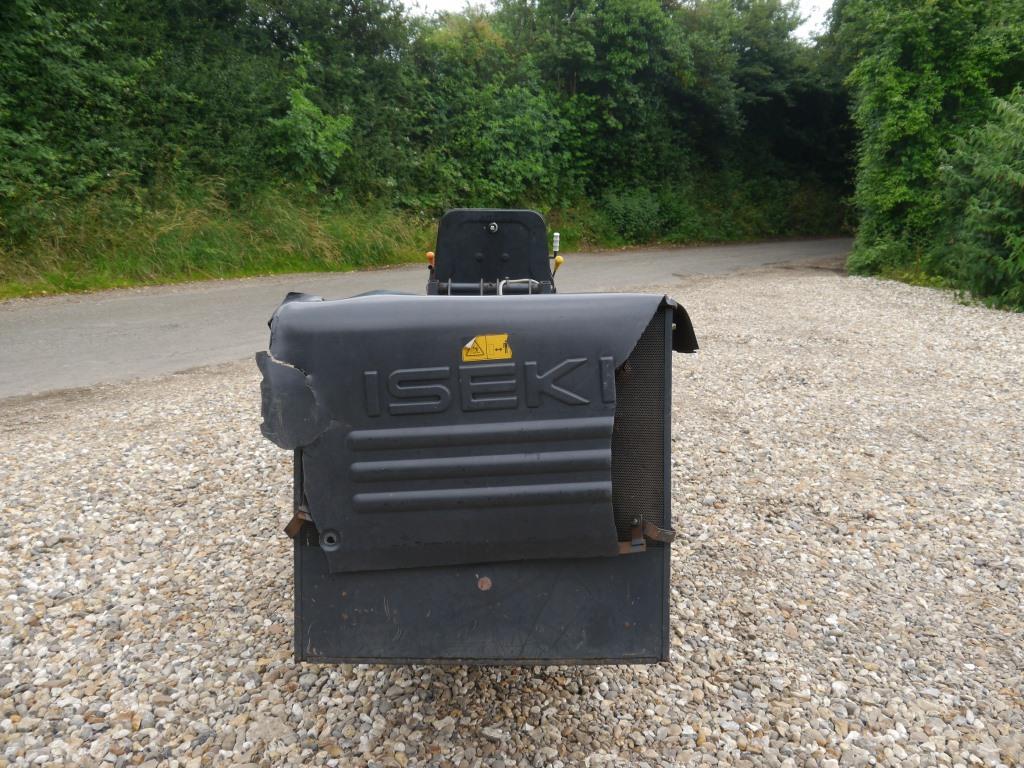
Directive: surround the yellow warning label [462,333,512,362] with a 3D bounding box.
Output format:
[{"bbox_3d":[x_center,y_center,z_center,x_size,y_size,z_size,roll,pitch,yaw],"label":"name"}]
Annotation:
[{"bbox_3d":[-0.062,-0.091,2.100,0.125,0.067,0.004,-3,-8,-2],"label":"yellow warning label"}]

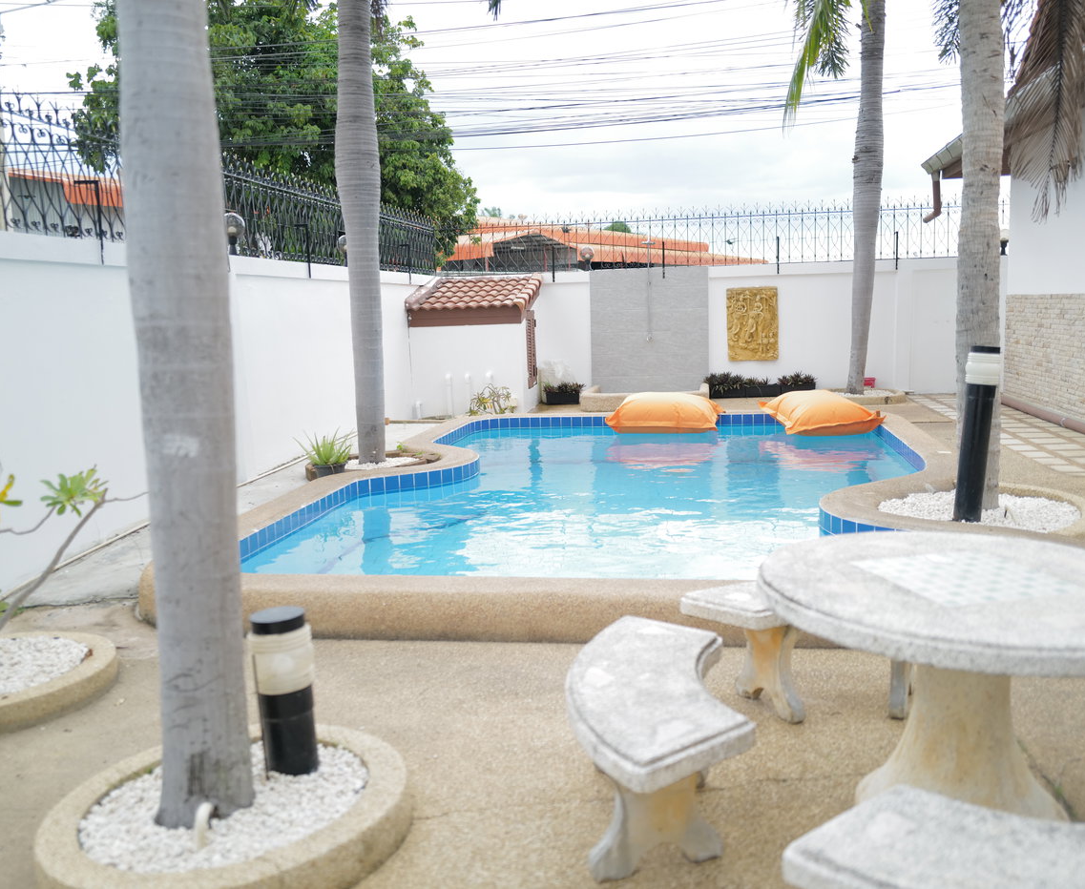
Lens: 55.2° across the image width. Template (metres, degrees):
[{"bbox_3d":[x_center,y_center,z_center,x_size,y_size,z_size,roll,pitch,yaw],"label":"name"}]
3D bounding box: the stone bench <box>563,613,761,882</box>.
[{"bbox_3d":[0.307,0.821,2.809,0.452,0.388,1.092,-1,8,3],"label":"stone bench"}]

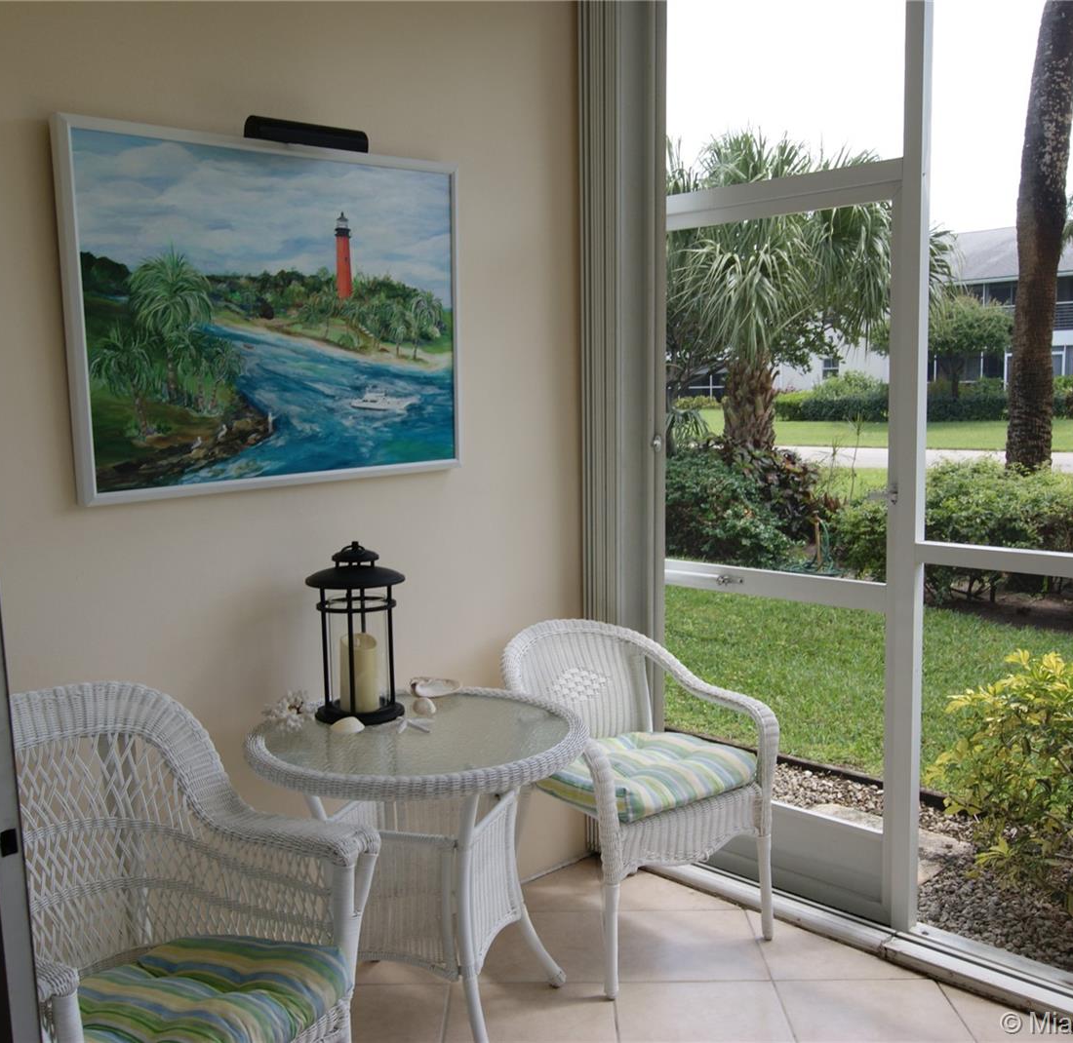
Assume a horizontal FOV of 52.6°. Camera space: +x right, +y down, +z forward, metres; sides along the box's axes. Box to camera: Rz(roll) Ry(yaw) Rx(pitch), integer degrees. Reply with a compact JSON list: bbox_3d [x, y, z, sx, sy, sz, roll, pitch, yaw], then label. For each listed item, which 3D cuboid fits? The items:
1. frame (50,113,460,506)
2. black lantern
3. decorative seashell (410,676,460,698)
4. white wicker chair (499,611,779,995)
[{"bbox_3d":[-0.600,-0.489,2.610,1.014,0.806,0.050,-8,11,-41],"label":"frame"},{"bbox_3d":[-0.430,0.258,2.617,0.236,0.420,0.236,-1,7,0],"label":"black lantern"},{"bbox_3d":[-0.262,0.429,2.794,0.128,0.040,0.080,-4,7,-22],"label":"decorative seashell"},{"bbox_3d":[0.266,0.730,3.013,0.580,0.820,0.610,-5,8,-30],"label":"white wicker chair"}]

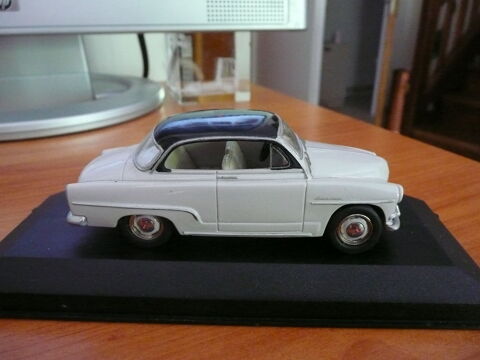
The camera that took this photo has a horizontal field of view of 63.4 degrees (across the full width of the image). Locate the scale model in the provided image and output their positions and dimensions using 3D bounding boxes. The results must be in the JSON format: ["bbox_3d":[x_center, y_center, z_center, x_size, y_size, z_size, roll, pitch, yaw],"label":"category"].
[{"bbox_3d":[-0.002,-0.003,0.116,0.095,0.035,0.036,1,24,2],"label":"scale model"}]

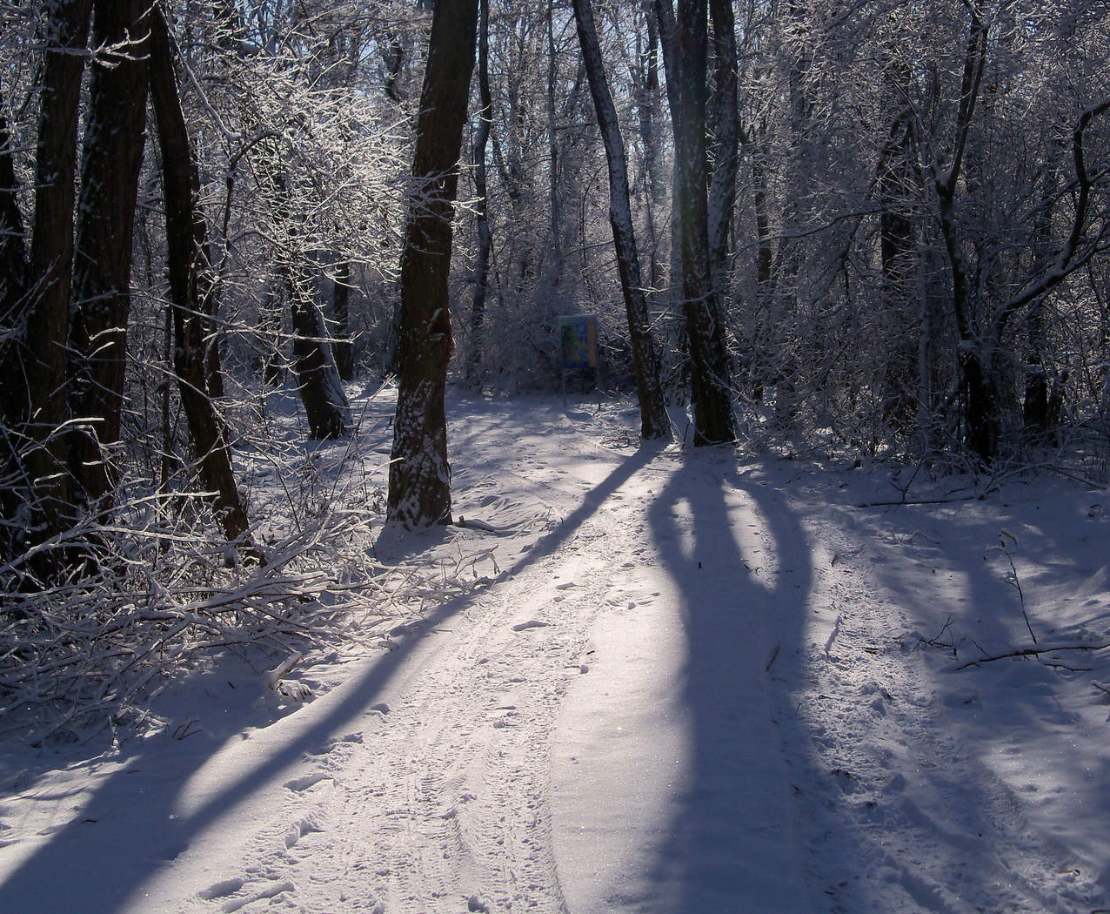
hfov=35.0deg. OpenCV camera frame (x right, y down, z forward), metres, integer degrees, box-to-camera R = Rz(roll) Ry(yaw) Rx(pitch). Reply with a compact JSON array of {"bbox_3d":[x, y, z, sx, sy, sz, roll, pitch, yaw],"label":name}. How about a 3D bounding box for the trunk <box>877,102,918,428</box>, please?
[{"bbox_3d":[5.167,-2.802,26.500,0.580,4.750,0.550,0,4,0],"label":"trunk"}]

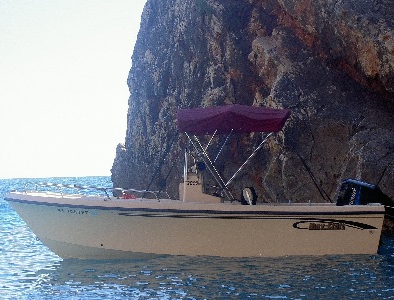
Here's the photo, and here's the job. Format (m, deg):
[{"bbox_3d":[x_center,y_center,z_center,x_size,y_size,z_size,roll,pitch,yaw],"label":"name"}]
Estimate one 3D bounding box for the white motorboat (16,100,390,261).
[{"bbox_3d":[0.011,0.638,18.573,6.230,2.703,2.350,-2,-1,3],"label":"white motorboat"}]

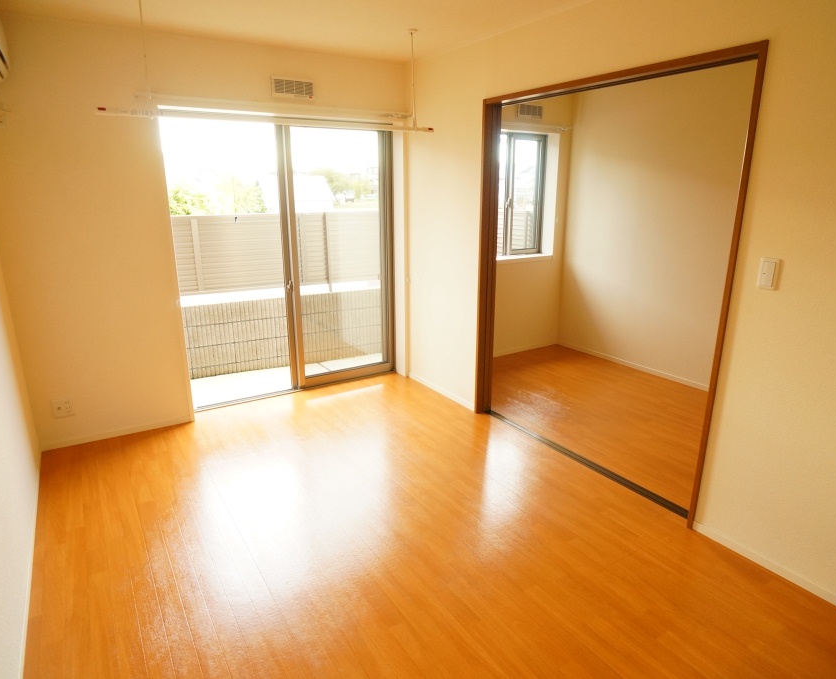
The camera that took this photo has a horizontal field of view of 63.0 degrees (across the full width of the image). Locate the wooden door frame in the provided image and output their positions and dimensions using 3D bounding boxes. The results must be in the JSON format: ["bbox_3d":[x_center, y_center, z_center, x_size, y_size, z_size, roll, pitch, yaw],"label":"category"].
[{"bbox_3d":[0.891,-0.321,3.612,0.150,2.050,1.820,-8,16,-28],"label":"wooden door frame"}]

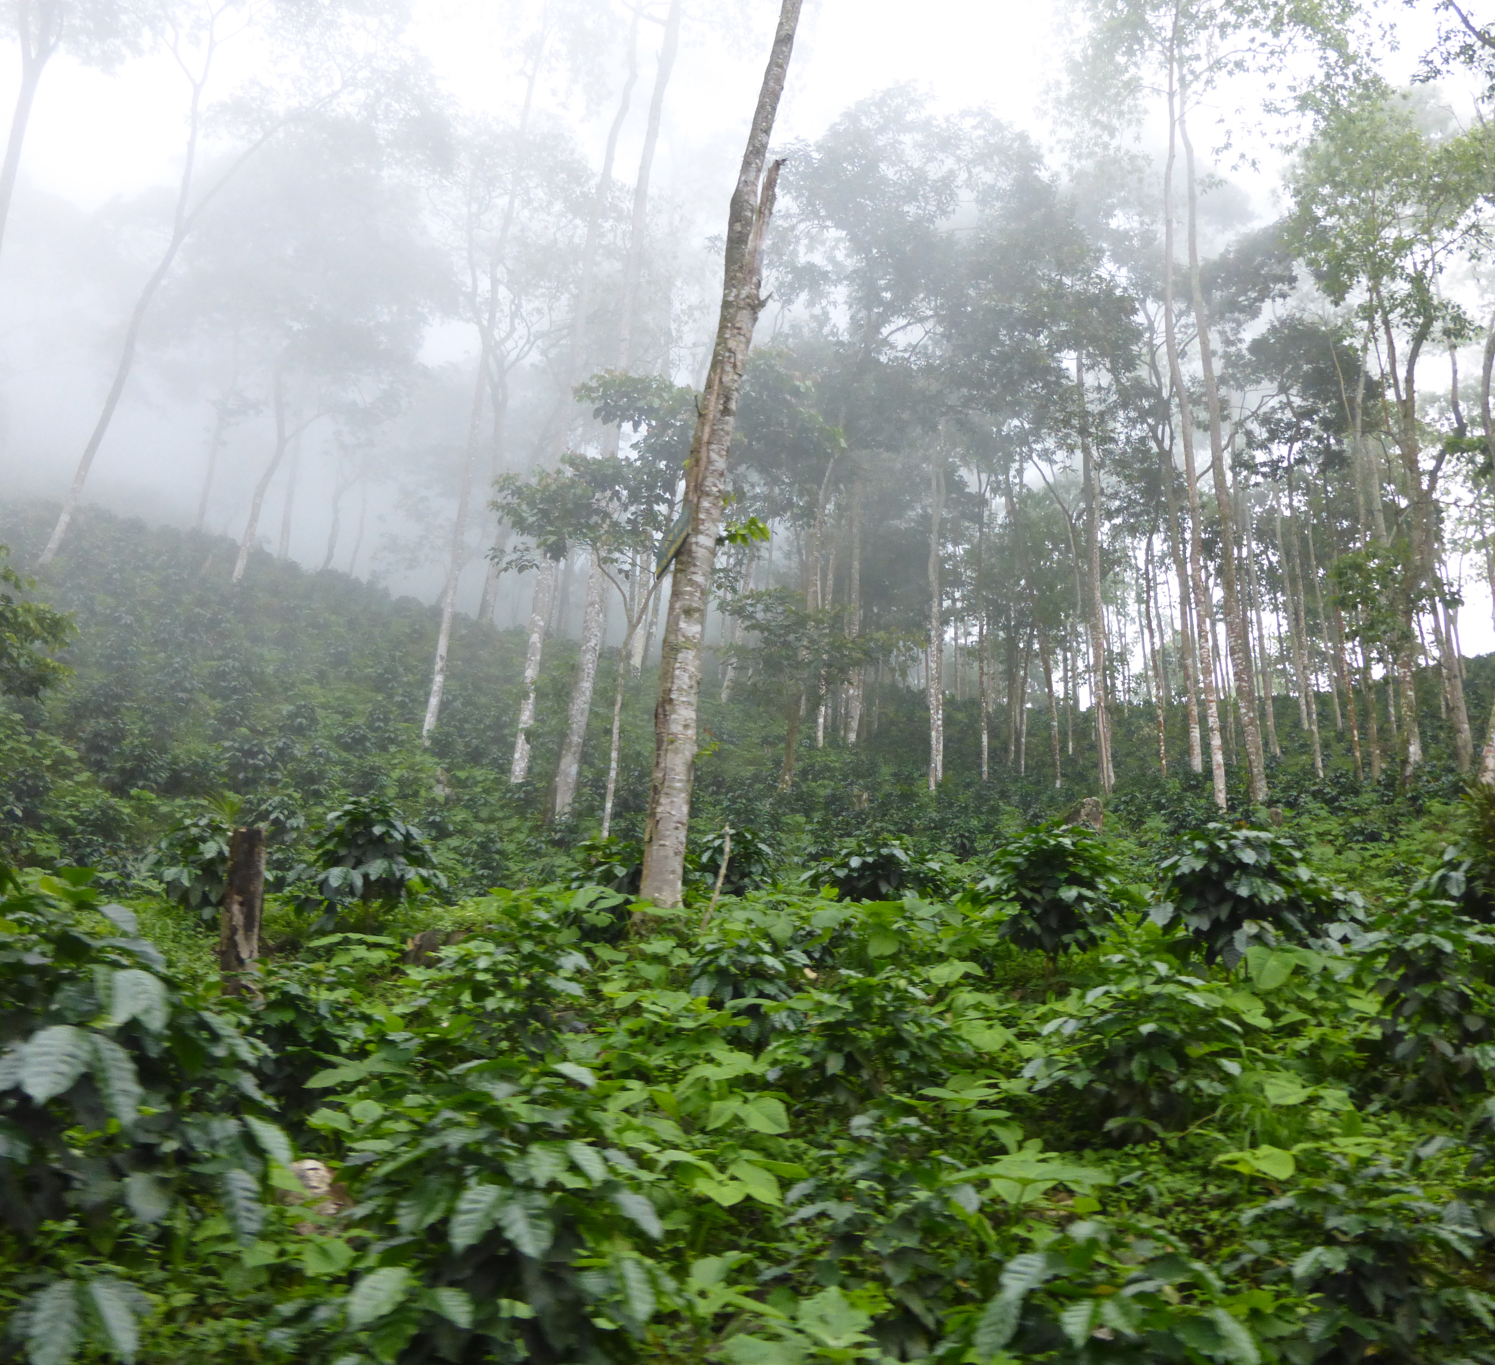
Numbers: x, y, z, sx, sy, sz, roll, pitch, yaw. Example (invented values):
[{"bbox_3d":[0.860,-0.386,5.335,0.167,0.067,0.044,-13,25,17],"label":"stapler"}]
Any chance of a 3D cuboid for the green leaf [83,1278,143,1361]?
[{"bbox_3d":[-0.996,1.002,2.150,0.094,0.132,0.070,1,-10,0],"label":"green leaf"}]

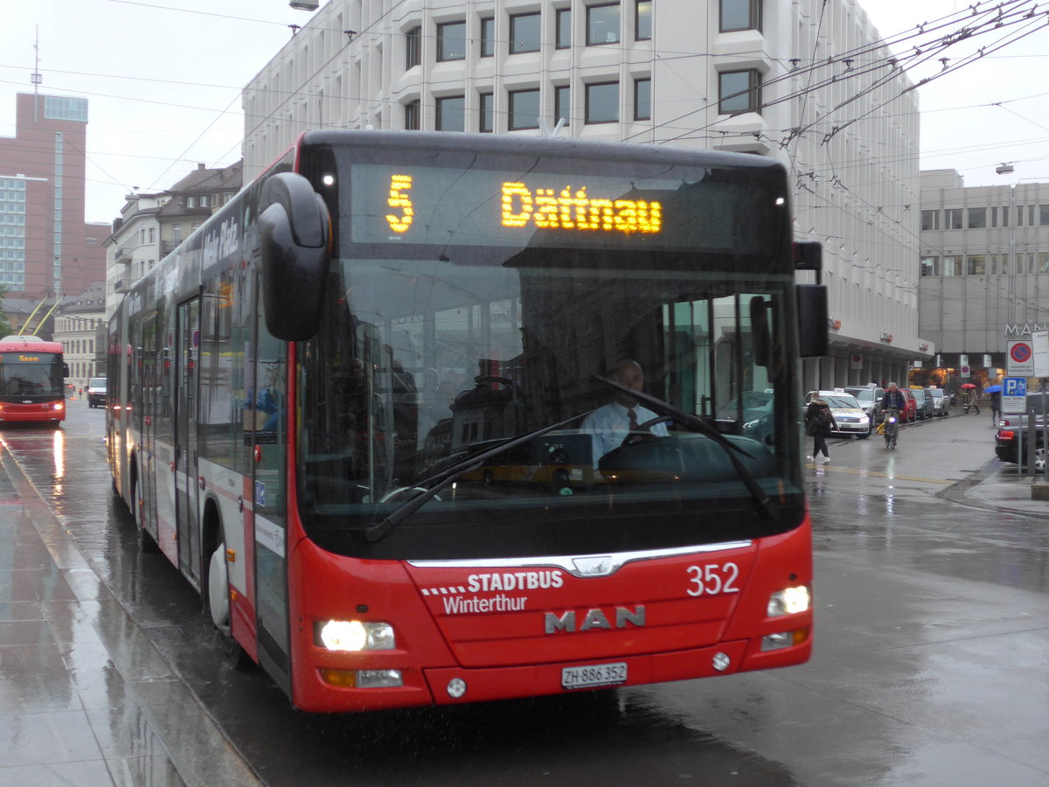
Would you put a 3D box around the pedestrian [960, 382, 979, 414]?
[{"bbox_3d":[27.057,0.345,81.000,1.100,1.900,0.950,1,0,3],"label":"pedestrian"}]

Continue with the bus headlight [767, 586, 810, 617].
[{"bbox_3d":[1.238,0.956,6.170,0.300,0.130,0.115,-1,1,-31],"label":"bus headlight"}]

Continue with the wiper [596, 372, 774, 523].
[{"bbox_3d":[0.730,0.241,5.942,0.910,0.645,0.120,-1,1,-21],"label":"wiper"}]

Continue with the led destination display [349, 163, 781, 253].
[{"bbox_3d":[0.181,-0.806,5.992,1.920,0.340,0.100,-1,1,-21],"label":"led destination display"}]

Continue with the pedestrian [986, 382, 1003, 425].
[{"bbox_3d":[21.202,0.570,60.000,1.000,1.860,0.900,1,0,-15],"label":"pedestrian"}]

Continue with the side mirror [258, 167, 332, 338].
[{"bbox_3d":[-0.876,-0.525,5.092,0.260,0.630,0.210,-1,1,1],"label":"side mirror"}]

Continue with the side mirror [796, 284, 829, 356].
[{"bbox_3d":[1.428,-0.360,6.593,0.190,0.360,0.080,-1,1,-39],"label":"side mirror"}]

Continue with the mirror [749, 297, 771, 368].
[{"bbox_3d":[1.129,-0.294,6.417,0.060,0.330,0.150,0,1,31],"label":"mirror"}]

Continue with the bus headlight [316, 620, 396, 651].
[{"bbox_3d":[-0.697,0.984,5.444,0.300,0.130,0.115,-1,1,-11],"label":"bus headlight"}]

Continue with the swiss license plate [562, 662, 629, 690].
[{"bbox_3d":[0.303,1.209,5.730,0.305,0.090,0.020,-1,1,-21],"label":"swiss license plate"}]

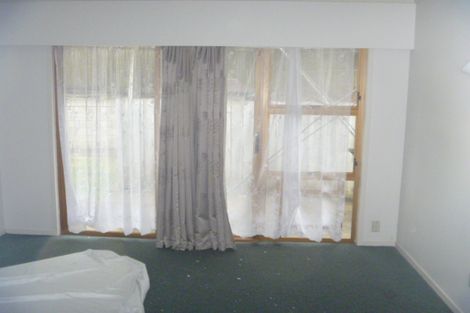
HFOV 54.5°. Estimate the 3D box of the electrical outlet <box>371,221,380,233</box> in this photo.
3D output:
[{"bbox_3d":[1.436,0.716,4.658,0.078,0.118,0.012,1,8,2],"label":"electrical outlet"}]

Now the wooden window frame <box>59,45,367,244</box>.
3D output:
[{"bbox_3d":[-0.269,-0.124,4.644,3.078,1.985,0.120,1,8,2],"label":"wooden window frame"}]

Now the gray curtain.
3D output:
[{"bbox_3d":[-0.382,-0.093,4.450,0.797,1.992,0.200,1,8,2],"label":"gray curtain"}]

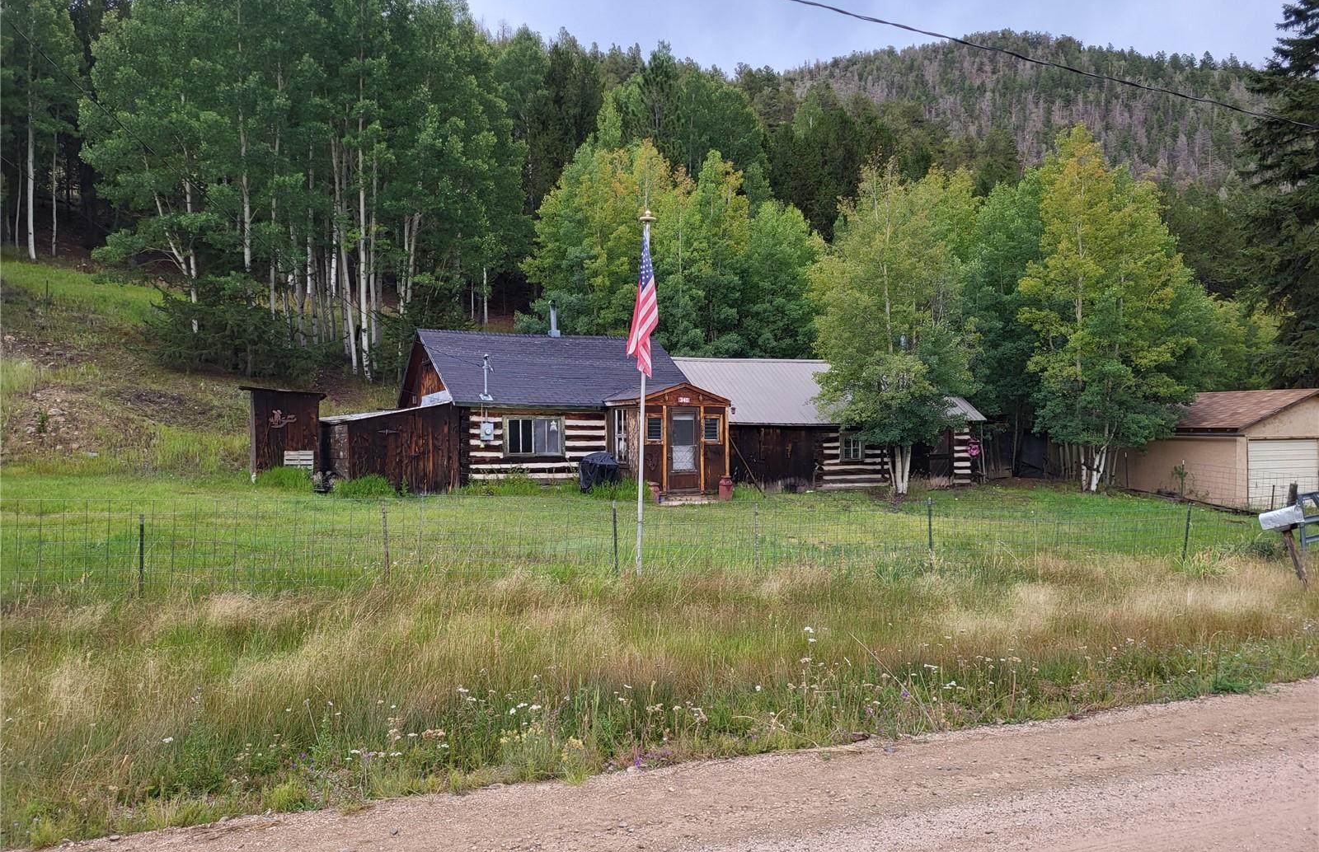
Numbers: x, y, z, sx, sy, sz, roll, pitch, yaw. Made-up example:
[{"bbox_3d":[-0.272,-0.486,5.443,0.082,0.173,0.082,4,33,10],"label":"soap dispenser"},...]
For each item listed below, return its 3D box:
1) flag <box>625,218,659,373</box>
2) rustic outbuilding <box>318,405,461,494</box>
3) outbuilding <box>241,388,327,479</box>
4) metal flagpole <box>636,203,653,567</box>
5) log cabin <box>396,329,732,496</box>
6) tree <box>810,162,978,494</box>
[{"bbox_3d":[-0.180,-1.340,10.500,0.350,1.640,0.250,0,0,0],"label":"flag"},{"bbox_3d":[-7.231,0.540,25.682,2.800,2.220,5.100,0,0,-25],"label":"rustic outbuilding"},{"bbox_3d":[-9.500,0.190,25.200,1.900,2.350,1.800,0,0,-25],"label":"outbuilding"},{"bbox_3d":[-0.170,-0.300,10.550,0.150,4.000,0.150,1,0,0],"label":"metal flagpole"},{"bbox_3d":[-2.822,-0.455,27.776,7.100,4.470,8.700,0,0,-25],"label":"log cabin"},{"bbox_3d":[6.450,-2.650,27.200,4.500,9.050,4.300,0,0,0],"label":"tree"}]

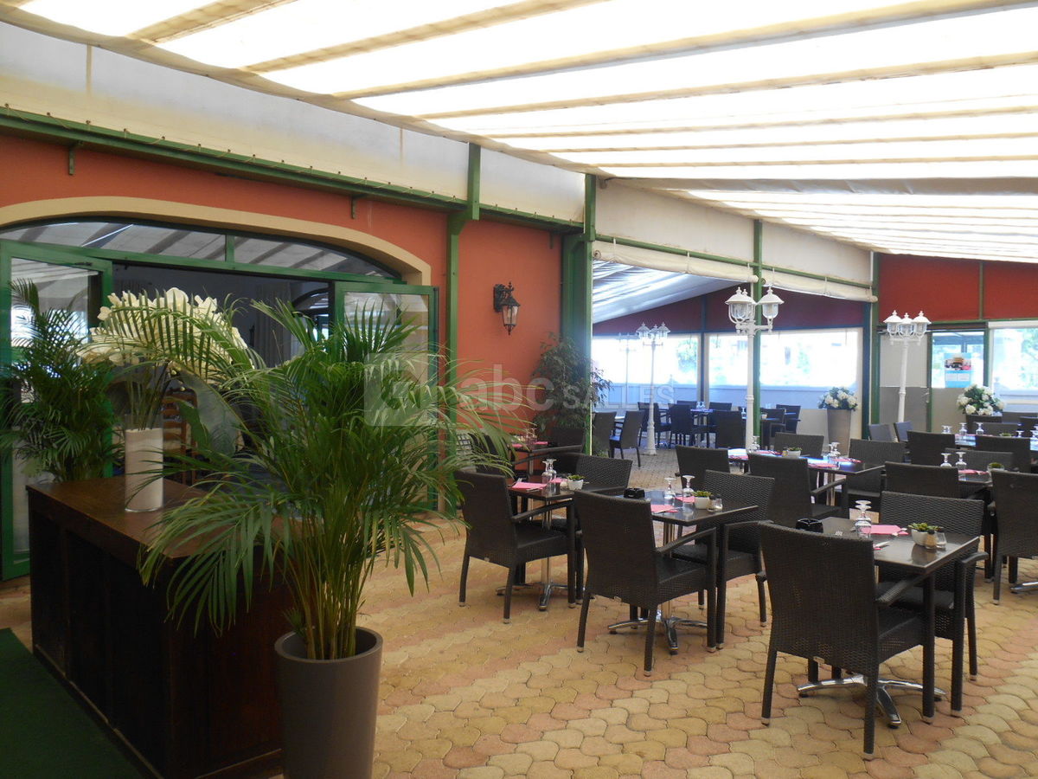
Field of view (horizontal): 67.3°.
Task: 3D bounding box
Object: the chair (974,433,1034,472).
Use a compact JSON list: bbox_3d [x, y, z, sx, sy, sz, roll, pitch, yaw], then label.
[{"bbox_3d":[5.036,0.905,8.008,0.570,0.865,0.585,2,2,45],"label":"chair"}]

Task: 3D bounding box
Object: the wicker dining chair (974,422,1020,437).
[{"bbox_3d":[5.714,0.862,9.491,0.600,0.870,0.570,-1,2,-44],"label":"wicker dining chair"}]

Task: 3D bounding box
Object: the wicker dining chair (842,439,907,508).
[{"bbox_3d":[3.062,0.915,6.915,0.600,0.870,0.570,-1,2,-44],"label":"wicker dining chair"}]

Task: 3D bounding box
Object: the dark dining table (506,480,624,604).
[{"bbox_3d":[0.188,1.009,5.202,0.704,0.744,0.704,-1,2,-42],"label":"dark dining table"}]

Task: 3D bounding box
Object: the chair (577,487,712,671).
[{"bbox_3d":[0.667,0.969,4.164,0.585,0.865,0.570,-1,2,-45],"label":"chair"}]

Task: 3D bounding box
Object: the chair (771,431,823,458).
[{"bbox_3d":[2.624,0.897,7.646,0.575,0.873,0.615,2,2,44],"label":"chair"}]

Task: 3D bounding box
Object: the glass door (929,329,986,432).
[{"bbox_3d":[7.311,0.124,13.012,0.060,2.202,0.867,-1,2,-44],"label":"glass door"}]

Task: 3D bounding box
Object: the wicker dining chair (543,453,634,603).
[{"bbox_3d":[0.409,0.937,5.406,0.570,0.870,0.600,2,2,45],"label":"wicker dining chair"}]

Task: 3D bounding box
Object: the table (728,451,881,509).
[{"bbox_3d":[2.338,0.978,6.710,0.770,0.745,1.440,-1,2,-44],"label":"table"}]

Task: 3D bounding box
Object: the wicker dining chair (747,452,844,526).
[{"bbox_3d":[2.117,0.933,6.004,0.600,0.870,0.570,-1,2,-45],"label":"wicker dining chair"}]

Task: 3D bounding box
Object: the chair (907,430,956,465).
[{"bbox_3d":[4.609,0.891,8.542,0.585,0.865,0.570,-1,2,-43],"label":"chair"}]

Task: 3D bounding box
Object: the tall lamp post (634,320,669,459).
[{"bbox_3d":[2.553,-0.020,14.800,0.630,2.480,0.630,0,1,10],"label":"tall lamp post"}]

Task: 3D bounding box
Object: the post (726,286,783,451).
[{"bbox_3d":[2.318,0.146,7.861,0.615,2.361,0.575,0,1,-2],"label":"post"}]

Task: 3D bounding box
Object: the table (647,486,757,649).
[{"bbox_3d":[0.868,1.030,4.446,0.690,0.745,0.690,-1,2,-44],"label":"table"}]

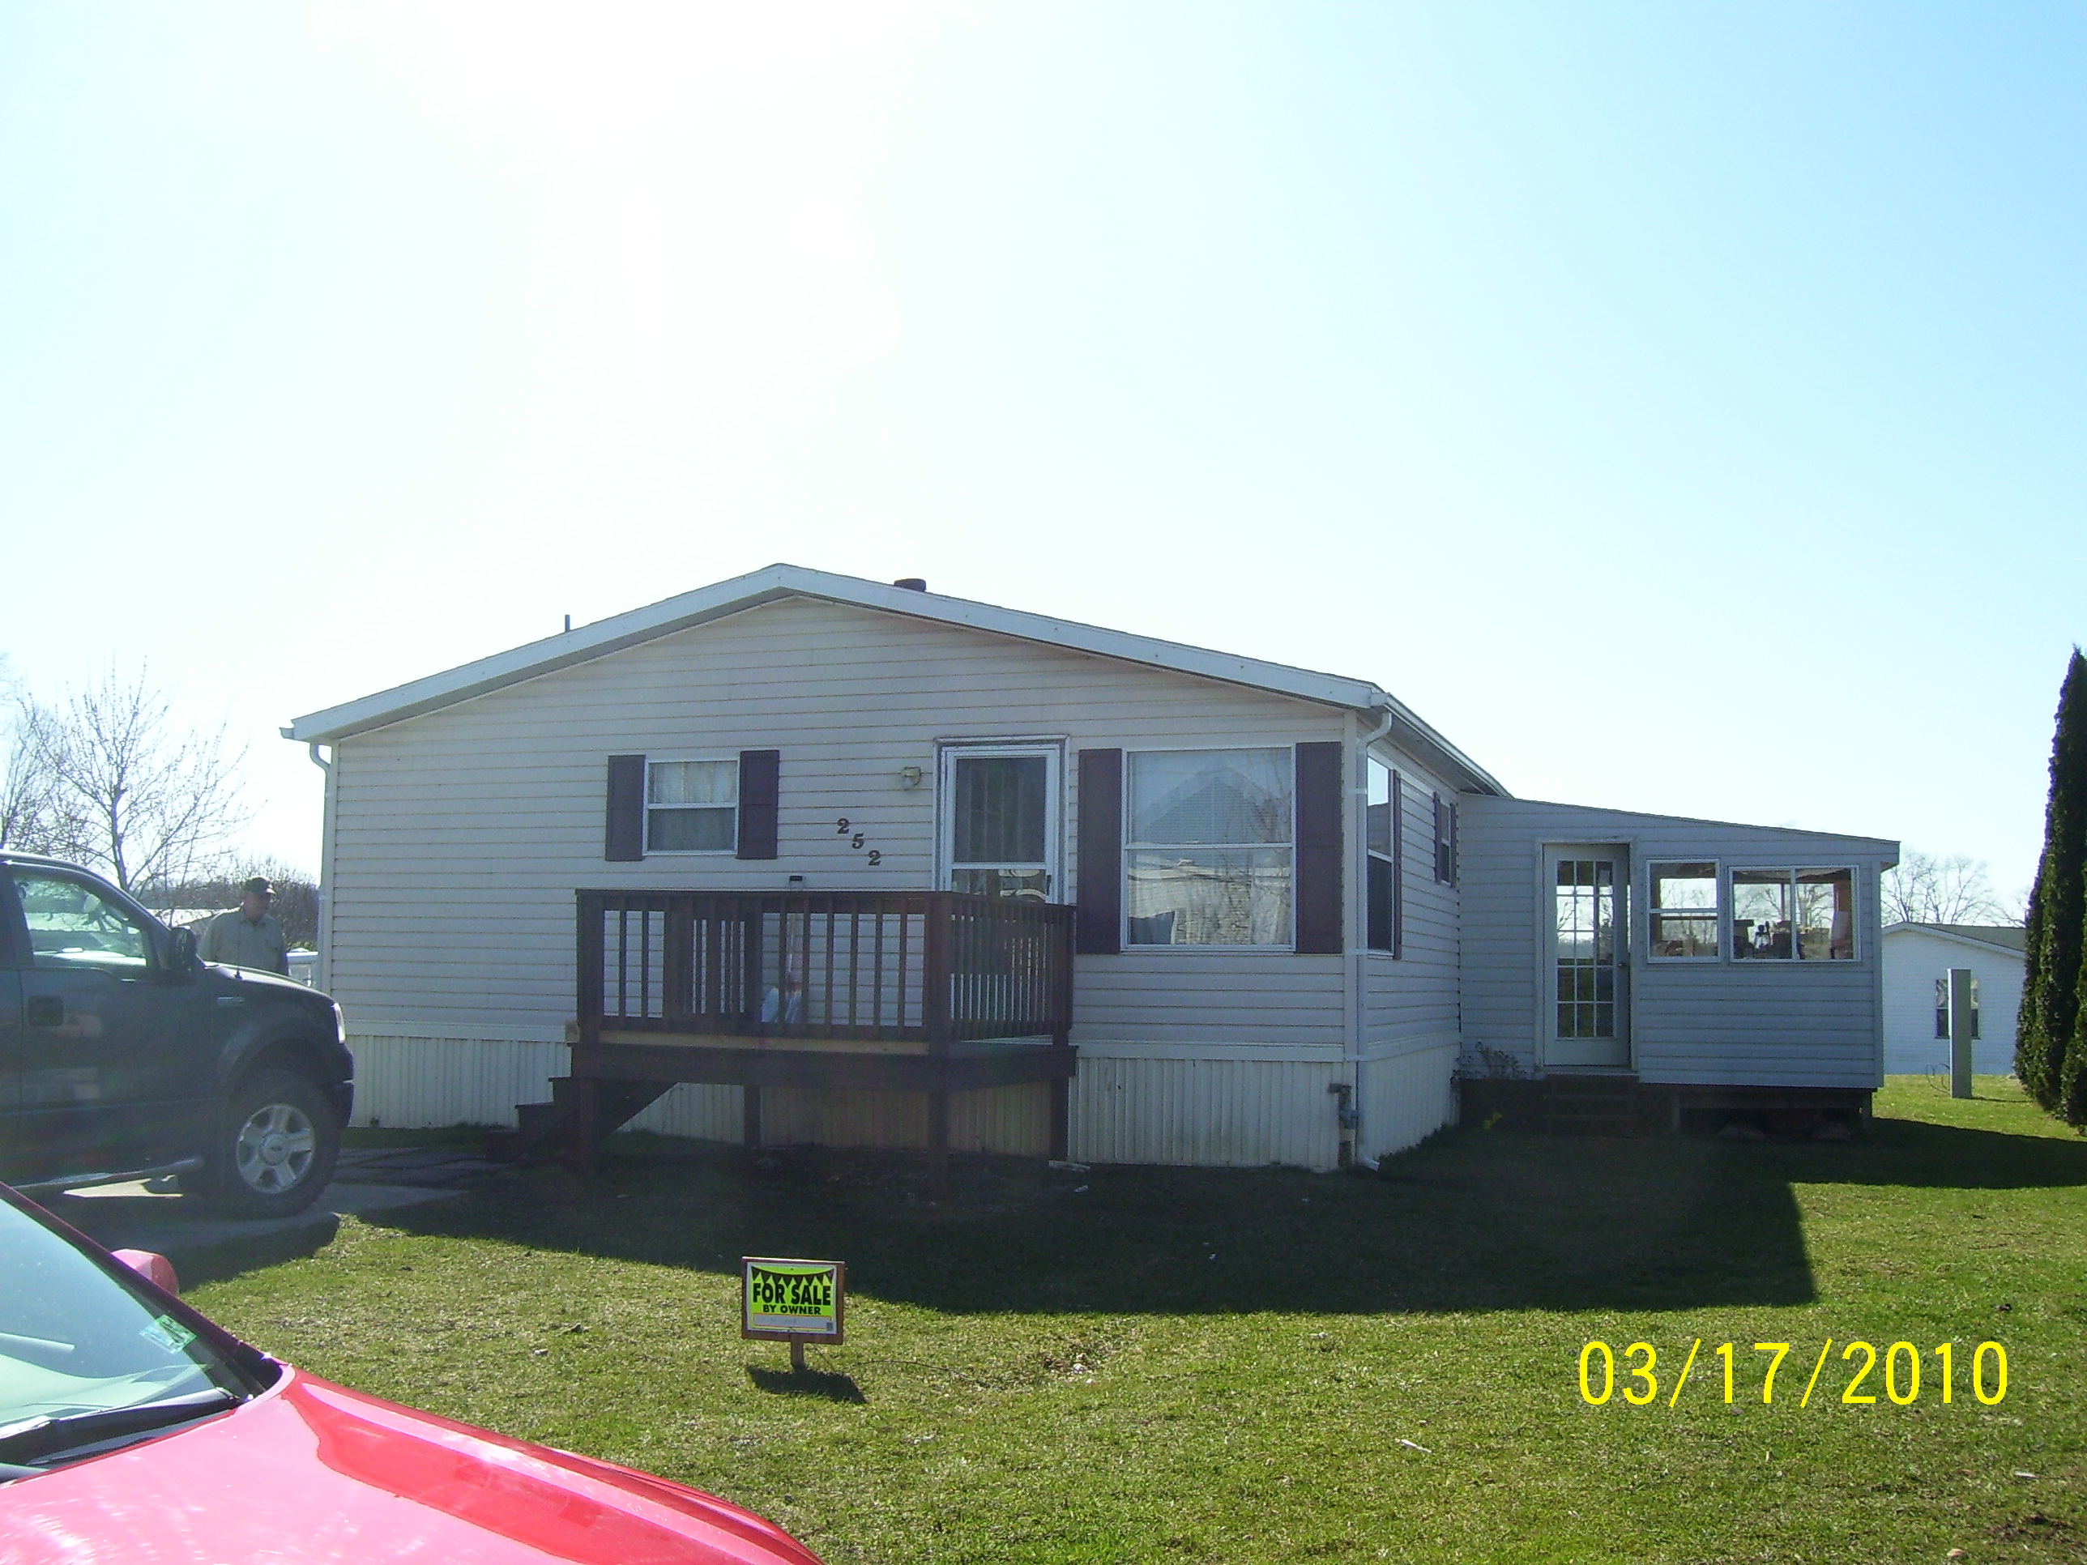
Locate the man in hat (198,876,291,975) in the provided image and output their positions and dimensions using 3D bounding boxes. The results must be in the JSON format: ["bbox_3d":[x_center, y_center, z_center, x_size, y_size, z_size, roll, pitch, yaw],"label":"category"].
[{"bbox_3d":[-5.075,1.510,12.908,0.350,1.820,0.520,-5,-8,43],"label":"man in hat"}]

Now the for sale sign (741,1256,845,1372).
[{"bbox_3d":[-0.932,1.983,7.625,0.400,0.420,0.050,-1,-6,13],"label":"for sale sign"}]

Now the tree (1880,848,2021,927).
[{"bbox_3d":[39.557,7.376,89.549,6.600,9.000,6.600,1,-6,0],"label":"tree"}]

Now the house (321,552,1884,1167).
[{"bbox_3d":[1.725,1.117,20.460,12.500,4.250,13.000,-1,-6,18],"label":"house"}]

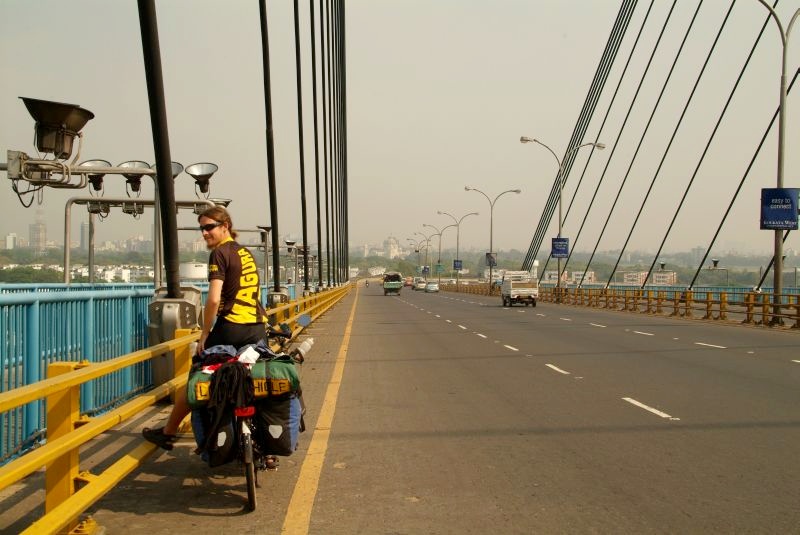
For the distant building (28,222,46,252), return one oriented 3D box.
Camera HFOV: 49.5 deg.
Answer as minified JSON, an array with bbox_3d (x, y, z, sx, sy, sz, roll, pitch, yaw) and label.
[{"bbox_3d":[-848.369,-71.380,2030.000,38.000,76.000,32.000,0,2,-24],"label":"distant building"}]

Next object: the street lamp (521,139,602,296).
[{"bbox_3d":[10.309,-3.055,55.200,5.300,10.600,0.400,1,1,-3],"label":"street lamp"}]

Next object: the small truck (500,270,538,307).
[{"bbox_3d":[6.616,1.165,48.398,1.520,1.930,3.800,1,-1,-3],"label":"small truck"}]

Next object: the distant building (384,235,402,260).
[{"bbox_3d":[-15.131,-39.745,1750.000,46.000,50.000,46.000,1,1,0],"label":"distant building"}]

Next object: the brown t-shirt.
[{"bbox_3d":[-1.027,0.089,5.500,0.390,0.550,0.270,-4,-2,-24],"label":"brown t-shirt"}]

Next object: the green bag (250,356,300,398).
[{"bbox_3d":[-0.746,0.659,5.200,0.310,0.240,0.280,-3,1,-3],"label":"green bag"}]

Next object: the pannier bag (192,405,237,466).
[{"bbox_3d":[-1.120,1.005,5.250,0.230,0.380,0.310,-3,1,-3],"label":"pannier bag"}]

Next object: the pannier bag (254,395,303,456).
[{"bbox_3d":[-0.738,0.950,5.250,0.250,0.380,0.310,-3,1,-3],"label":"pannier bag"}]

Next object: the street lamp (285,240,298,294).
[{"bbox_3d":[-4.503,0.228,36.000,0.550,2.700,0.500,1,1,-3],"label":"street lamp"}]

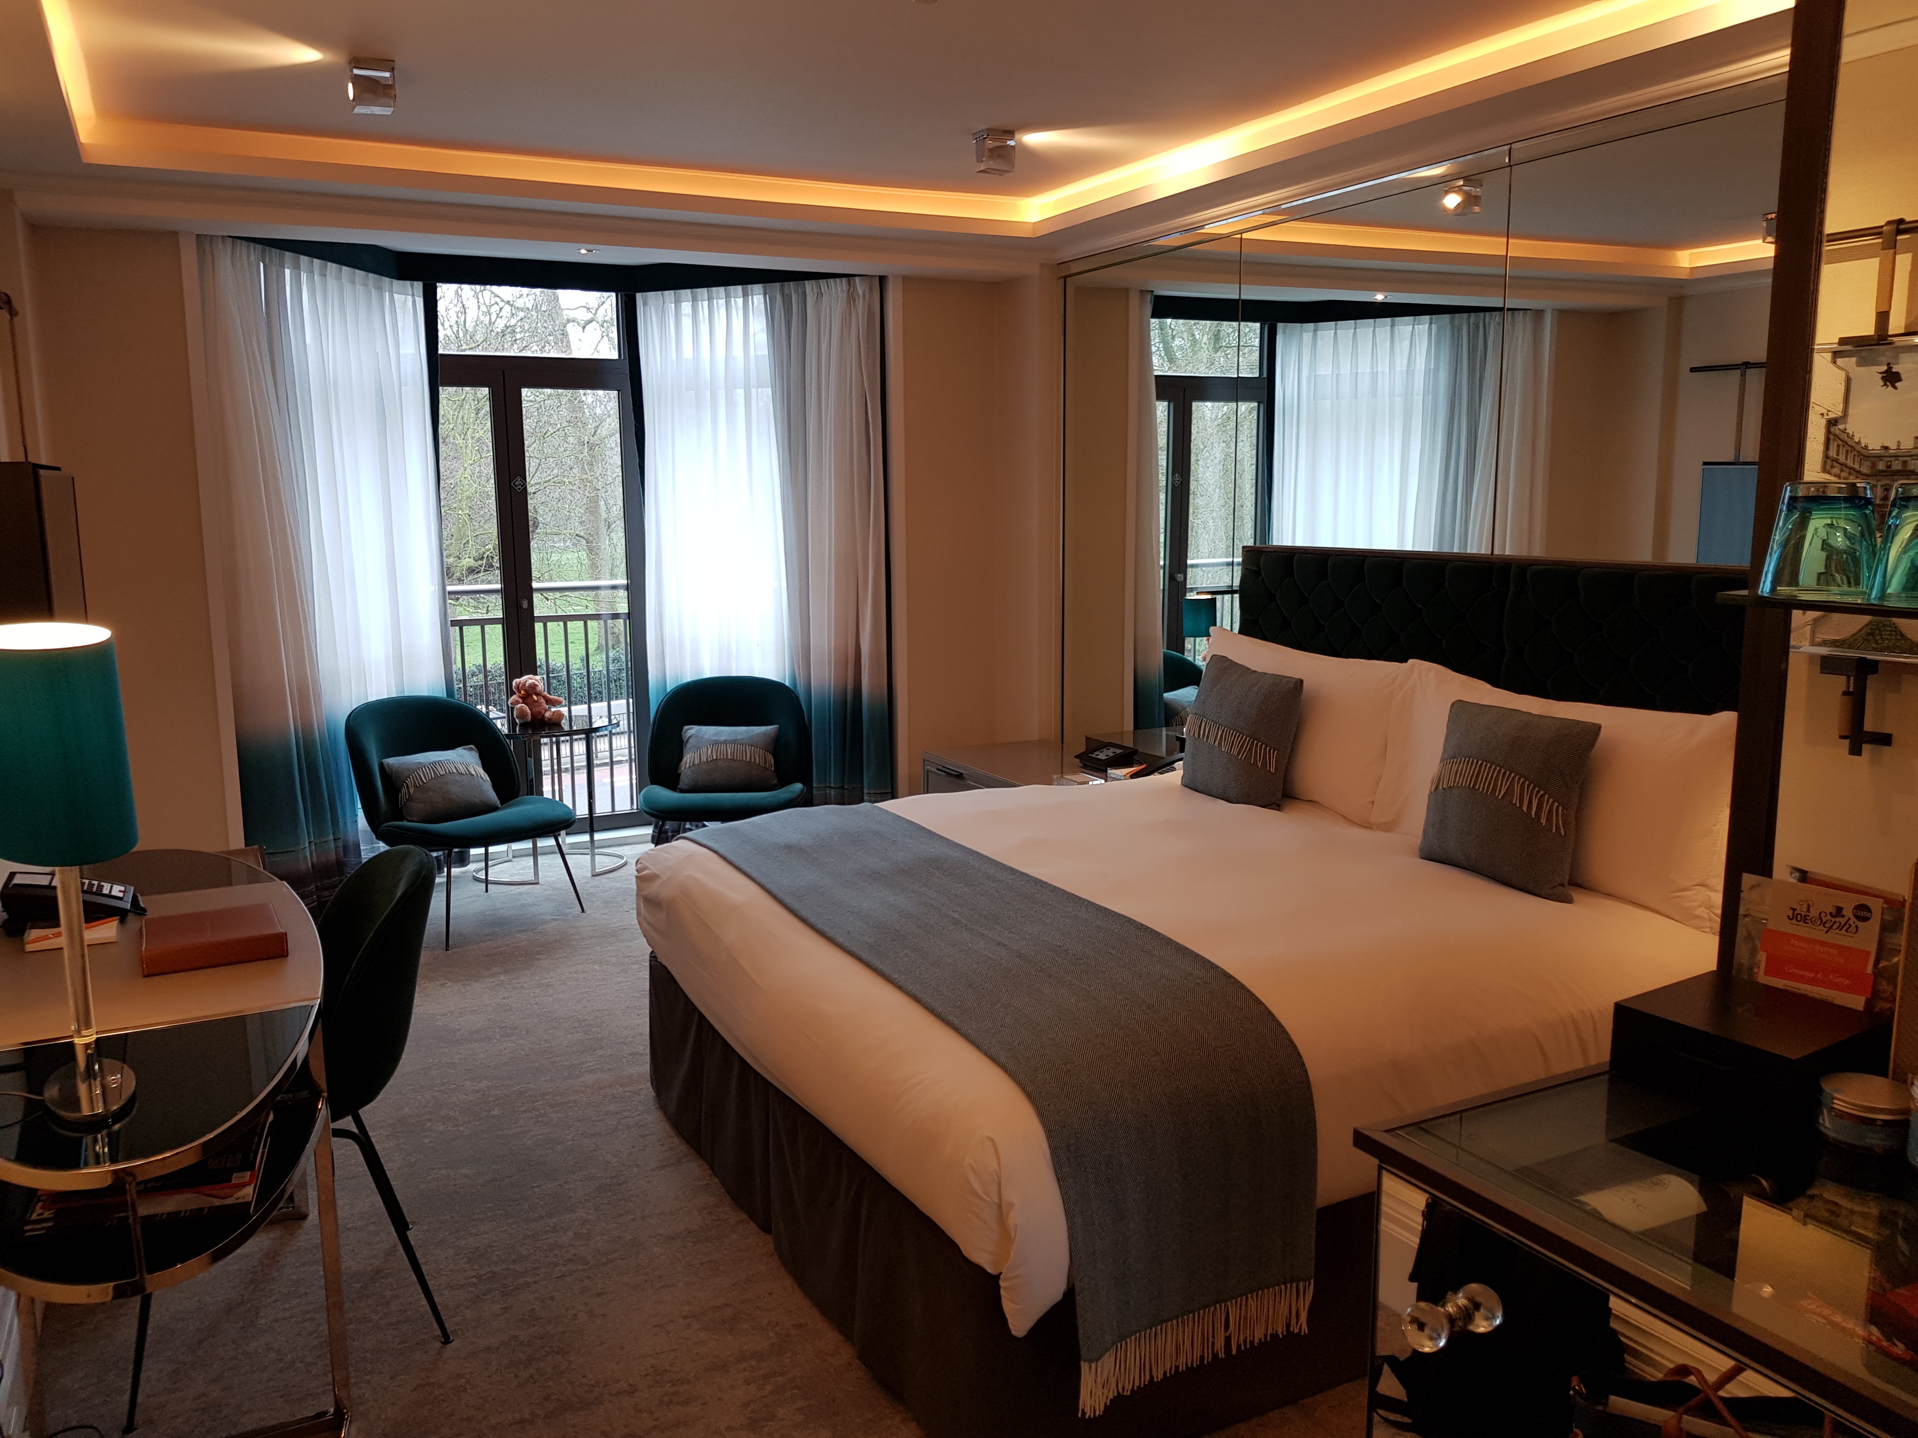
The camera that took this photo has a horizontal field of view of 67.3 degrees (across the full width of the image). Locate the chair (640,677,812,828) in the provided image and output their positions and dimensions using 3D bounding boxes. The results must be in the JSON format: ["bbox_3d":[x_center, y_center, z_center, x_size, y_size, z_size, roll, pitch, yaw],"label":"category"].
[{"bbox_3d":[-0.879,0.268,5.521,0.675,0.787,0.650,-1,9,-5],"label":"chair"}]

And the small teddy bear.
[{"bbox_3d":[-1.736,-0.089,5.931,0.220,0.205,0.170,-6,10,-28],"label":"small teddy bear"}]

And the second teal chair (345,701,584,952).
[{"bbox_3d":[-1.742,0.341,5.122,0.650,0.787,0.675,6,11,35],"label":"second teal chair"}]

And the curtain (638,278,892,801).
[{"bbox_3d":[-0.777,-0.588,5.954,1.101,2.326,0.200,2,10,17],"label":"curtain"}]

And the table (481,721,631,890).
[{"bbox_3d":[-1.690,0.317,5.888,0.604,0.589,0.604,-5,10,-26],"label":"table"}]

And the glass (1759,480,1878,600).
[{"bbox_3d":[0.715,-0.150,1.200,0.085,0.096,0.085,-5,10,-26],"label":"glass"}]

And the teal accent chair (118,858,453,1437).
[{"bbox_3d":[-1.263,0.690,2.655,0.575,0.875,0.560,-5,10,-28],"label":"teal accent chair"}]

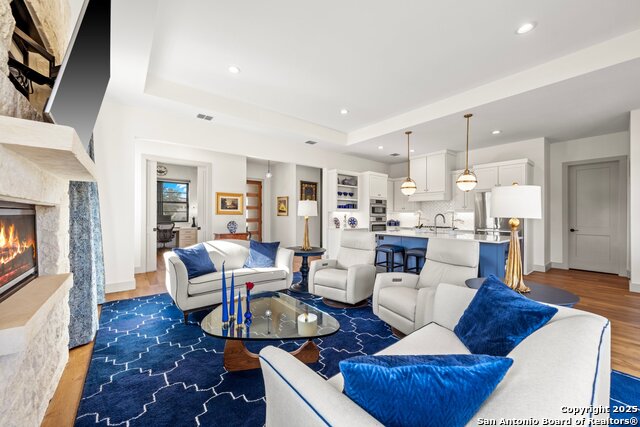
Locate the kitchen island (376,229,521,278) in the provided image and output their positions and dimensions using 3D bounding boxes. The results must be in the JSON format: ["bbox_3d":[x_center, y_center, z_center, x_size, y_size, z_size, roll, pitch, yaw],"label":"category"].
[{"bbox_3d":[2.323,0.862,4.851,1.080,0.915,2.360,0,0,-38],"label":"kitchen island"}]

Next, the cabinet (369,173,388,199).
[{"bbox_3d":[1.589,-0.815,7.744,0.860,0.770,0.650,0,0,-39],"label":"cabinet"}]

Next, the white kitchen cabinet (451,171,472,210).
[{"bbox_3d":[3.987,-0.615,6.742,0.370,1.110,0.680,0,0,-39],"label":"white kitchen cabinet"}]

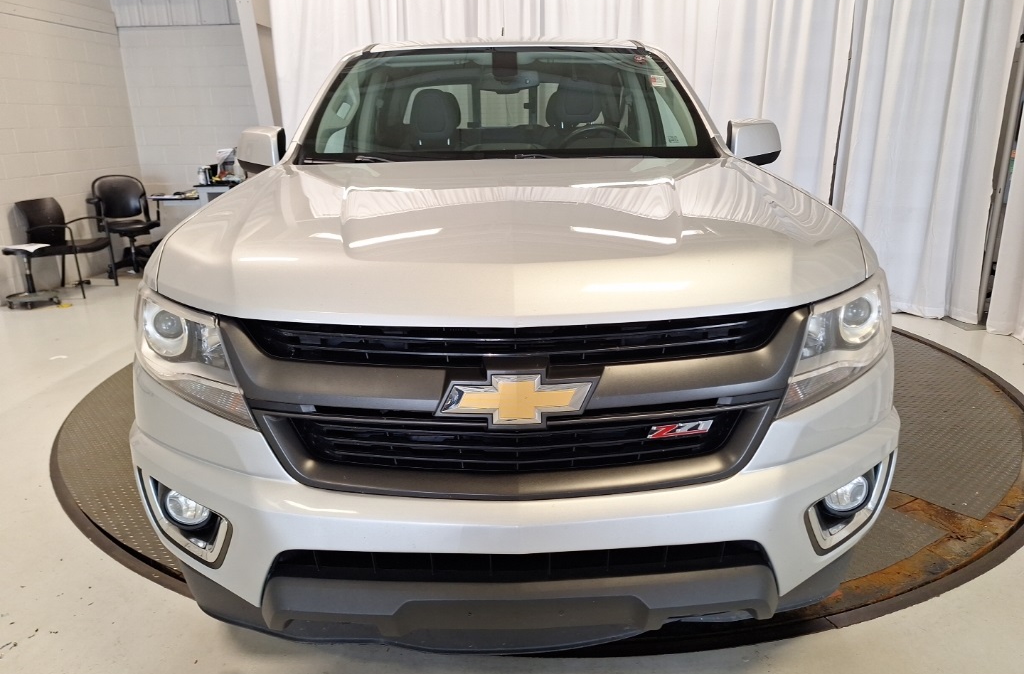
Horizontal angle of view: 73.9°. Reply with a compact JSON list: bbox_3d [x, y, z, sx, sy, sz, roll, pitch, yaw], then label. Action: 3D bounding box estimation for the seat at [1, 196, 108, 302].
[{"bbox_3d":[-3.984,-0.797,6.065,0.600,0.830,0.590,-1,17,0],"label":"seat"}]

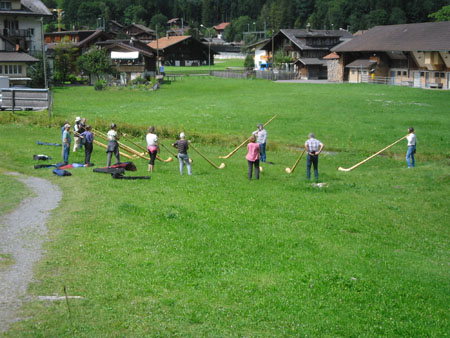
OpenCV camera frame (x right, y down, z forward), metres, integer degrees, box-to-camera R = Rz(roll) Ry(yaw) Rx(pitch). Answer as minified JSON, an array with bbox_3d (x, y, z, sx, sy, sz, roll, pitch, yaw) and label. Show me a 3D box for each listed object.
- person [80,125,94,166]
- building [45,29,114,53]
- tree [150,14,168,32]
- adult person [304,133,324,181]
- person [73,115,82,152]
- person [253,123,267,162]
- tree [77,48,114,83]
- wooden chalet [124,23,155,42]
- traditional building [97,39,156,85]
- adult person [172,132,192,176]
[{"bbox_3d":[-5.814,-1.011,40.700,0.520,1.670,0.380,3,8,30],"label":"person"},{"bbox_3d":[-23.294,-18.319,152.000,12.000,7.800,9.500,6,9,44],"label":"building"},{"bbox_3d":[-22.354,-49.371,330.000,6.200,8.000,6.200,0,7,0],"label":"tree"},{"bbox_3d":[3.385,-0.473,36.400,0.680,1.780,0.380,-1,7,-11],"label":"adult person"},{"bbox_3d":[-7.386,-1.715,48.200,0.450,1.760,0.500,3,8,24],"label":"person"},{"bbox_3d":[1.556,-1.183,43.400,0.600,1.740,0.450,4,8,30],"label":"person"},{"bbox_3d":[-18.164,-14.377,135.000,5.300,5.100,5.000,0,7,0],"label":"tree"},{"bbox_3d":[-26.494,-42.078,300.000,8.400,6.800,7.500,3,8,27],"label":"wooden chalet"},{"bbox_3d":[-15.093,-16.079,146.000,8.400,6.600,9.000,1,7,7],"label":"traditional building"},{"bbox_3d":[-1.718,-0.608,38.900,0.720,1.740,0.420,2,7,14],"label":"adult person"}]

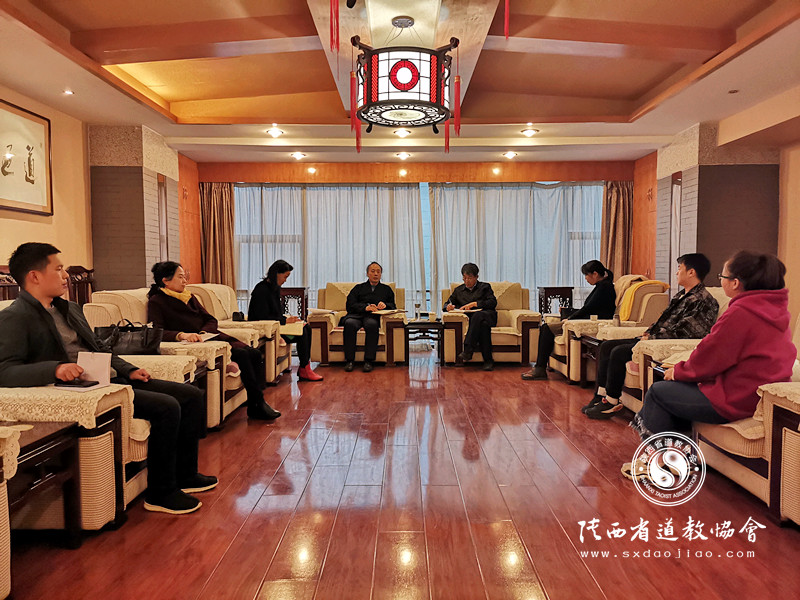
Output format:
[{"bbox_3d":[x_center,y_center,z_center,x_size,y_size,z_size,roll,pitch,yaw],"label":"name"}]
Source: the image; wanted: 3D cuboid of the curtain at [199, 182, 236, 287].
[{"bbox_3d":[-2.359,-0.423,7.810,0.520,2.200,0.160,0,3,1],"label":"curtain"}]

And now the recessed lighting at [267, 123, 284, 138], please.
[{"bbox_3d":[-1.358,-1.836,6.568,0.180,0.070,0.180,0,3,0],"label":"recessed lighting"}]

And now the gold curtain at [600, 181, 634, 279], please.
[{"bbox_3d":[2.811,-0.433,7.763,0.460,2.220,0.160,0,3,1],"label":"gold curtain"}]

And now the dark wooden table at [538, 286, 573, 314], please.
[{"bbox_3d":[1.955,0.267,7.597,0.360,0.860,0.360,0,3,1],"label":"dark wooden table"}]

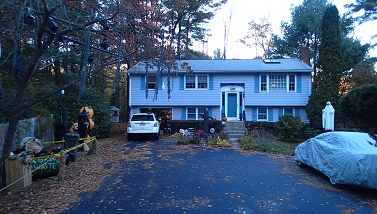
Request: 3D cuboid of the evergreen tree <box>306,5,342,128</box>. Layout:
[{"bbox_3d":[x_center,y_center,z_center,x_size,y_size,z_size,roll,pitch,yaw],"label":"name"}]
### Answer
[{"bbox_3d":[9.864,-2.985,19.800,2.500,9.000,2.500,0,4,6],"label":"evergreen tree"}]

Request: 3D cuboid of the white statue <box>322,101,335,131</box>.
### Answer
[{"bbox_3d":[7.978,0.496,15.500,0.680,1.680,0.450,1,4,22],"label":"white statue"}]

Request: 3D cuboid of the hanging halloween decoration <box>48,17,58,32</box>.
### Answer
[{"bbox_3d":[-3.474,-2.123,7.000,0.250,0.400,0.240,0,0,-17],"label":"hanging halloween decoration"}]

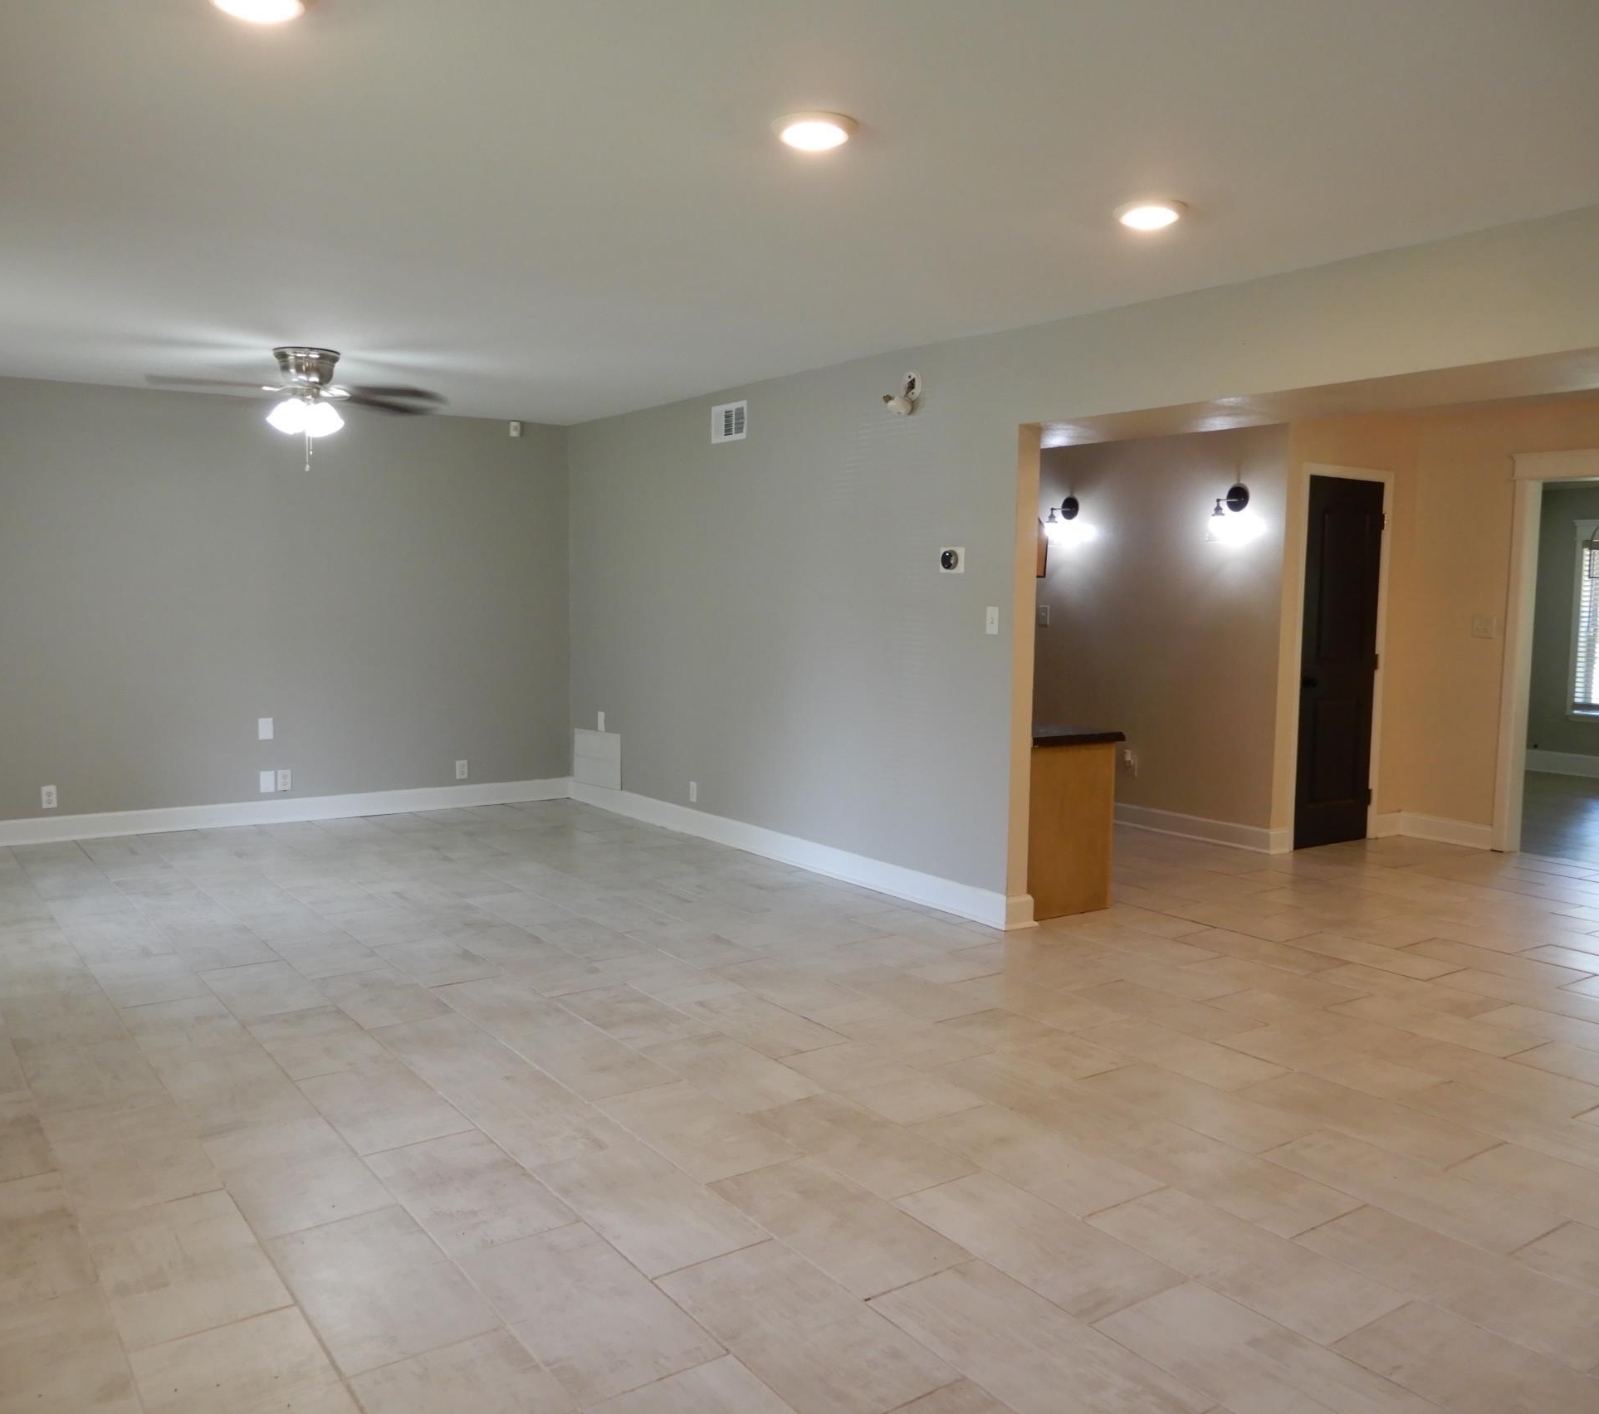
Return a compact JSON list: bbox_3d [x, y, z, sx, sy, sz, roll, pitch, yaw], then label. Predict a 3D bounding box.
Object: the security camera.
[{"bbox_3d":[0.436,-1.371,5.700,0.160,0.200,0.140,-3,6,-36],"label":"security camera"}]

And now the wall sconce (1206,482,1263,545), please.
[{"bbox_3d":[2.314,-1.063,7.129,0.285,0.320,0.150,-3,6,-36],"label":"wall sconce"}]

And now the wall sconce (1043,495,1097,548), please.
[{"bbox_3d":[1.621,-1.170,8.208,0.270,0.315,0.150,-3,6,-36],"label":"wall sconce"}]

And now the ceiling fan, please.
[{"bbox_3d":[-2.235,-1.414,5.940,1.320,0.390,1.320,-3,6,-36],"label":"ceiling fan"}]

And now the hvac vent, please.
[{"bbox_3d":[-0.382,-1.513,6.958,0.020,0.200,0.347,-3,6,-36],"label":"hvac vent"}]

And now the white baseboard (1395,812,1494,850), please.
[{"bbox_3d":[3.727,0.712,7.527,0.020,0.140,0.525,-3,6,-36],"label":"white baseboard"}]

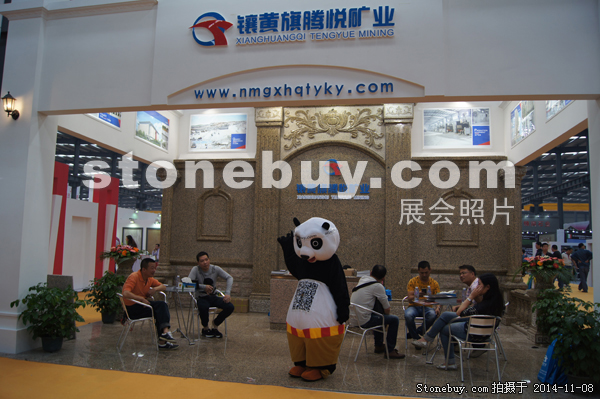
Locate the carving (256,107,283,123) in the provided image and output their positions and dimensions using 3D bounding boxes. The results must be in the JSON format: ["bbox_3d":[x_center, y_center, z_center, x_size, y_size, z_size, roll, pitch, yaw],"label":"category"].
[{"bbox_3d":[-0.685,-1.906,10.288,0.570,0.340,0.200,0,-5,10],"label":"carving"}]

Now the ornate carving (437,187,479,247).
[{"bbox_3d":[3.386,0.379,9.646,0.860,1.275,0.100,0,-6,10],"label":"ornate carving"}]

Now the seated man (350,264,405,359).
[{"bbox_3d":[1.027,1.500,6.132,0.800,1.220,0.520,4,-6,-28],"label":"seated man"}]

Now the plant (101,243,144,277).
[{"bbox_3d":[-3.438,1.171,8.679,0.740,0.600,0.660,2,-5,-10],"label":"plant"}]

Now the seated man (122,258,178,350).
[{"bbox_3d":[-2.167,1.501,6.530,0.820,1.280,0.530,1,-5,-2],"label":"seated man"}]

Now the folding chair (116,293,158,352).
[{"bbox_3d":[-2.342,1.756,6.497,0.570,0.760,0.560,3,-6,-20],"label":"folding chair"}]

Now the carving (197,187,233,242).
[{"bbox_3d":[-1.995,0.360,10.572,0.895,1.287,0.100,0,-6,10],"label":"carving"}]

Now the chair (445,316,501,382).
[{"bbox_3d":[2.050,1.698,5.302,0.560,0.740,0.550,2,-5,-3],"label":"chair"}]

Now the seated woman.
[{"bbox_3d":[1.952,1.517,5.545,0.980,1.210,0.500,0,-5,12],"label":"seated woman"}]

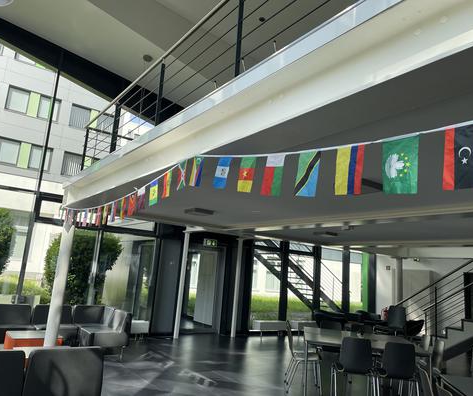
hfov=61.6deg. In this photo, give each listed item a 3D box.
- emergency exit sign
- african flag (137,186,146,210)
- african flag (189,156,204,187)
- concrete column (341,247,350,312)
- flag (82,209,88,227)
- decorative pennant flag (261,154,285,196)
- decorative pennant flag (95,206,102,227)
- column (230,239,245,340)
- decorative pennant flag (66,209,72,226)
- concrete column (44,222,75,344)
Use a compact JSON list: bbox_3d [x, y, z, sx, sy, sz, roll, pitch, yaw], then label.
[{"bbox_3d":[-0.640,1.141,9.956,0.350,0.190,0.080,12,-13,-34],"label":"emergency exit sign"},{"bbox_3d":[-0.871,0.005,3.640,0.020,0.215,0.145,12,-15,-34],"label":"african flag"},{"bbox_3d":[-0.285,-0.191,2.865,0.020,0.217,0.145,12,-5,-34],"label":"african flag"},{"bbox_3d":[3.519,2.901,12.728,0.170,2.620,0.170,12,-13,-34],"label":"concrete column"},{"bbox_3d":[-1.947,0.254,5.120,0.020,0.215,0.140,12,-13,-34],"label":"flag"},{"bbox_3d":[0.198,-0.121,2.136,0.020,0.220,0.150,12,-6,-34],"label":"decorative pennant flag"},{"bbox_3d":[-1.619,0.217,4.660,0.020,0.215,0.140,12,-13,-34],"label":"decorative pennant flag"},{"bbox_3d":[0.016,2.191,9.730,0.105,2.350,0.105,12,-13,-34],"label":"column"},{"bbox_3d":[-2.428,0.284,5.780,0.020,0.215,0.140,12,-13,-34],"label":"decorative pennant flag"},{"bbox_3d":[-2.757,1.312,6.234,0.150,2.340,0.150,12,-13,-34],"label":"concrete column"}]

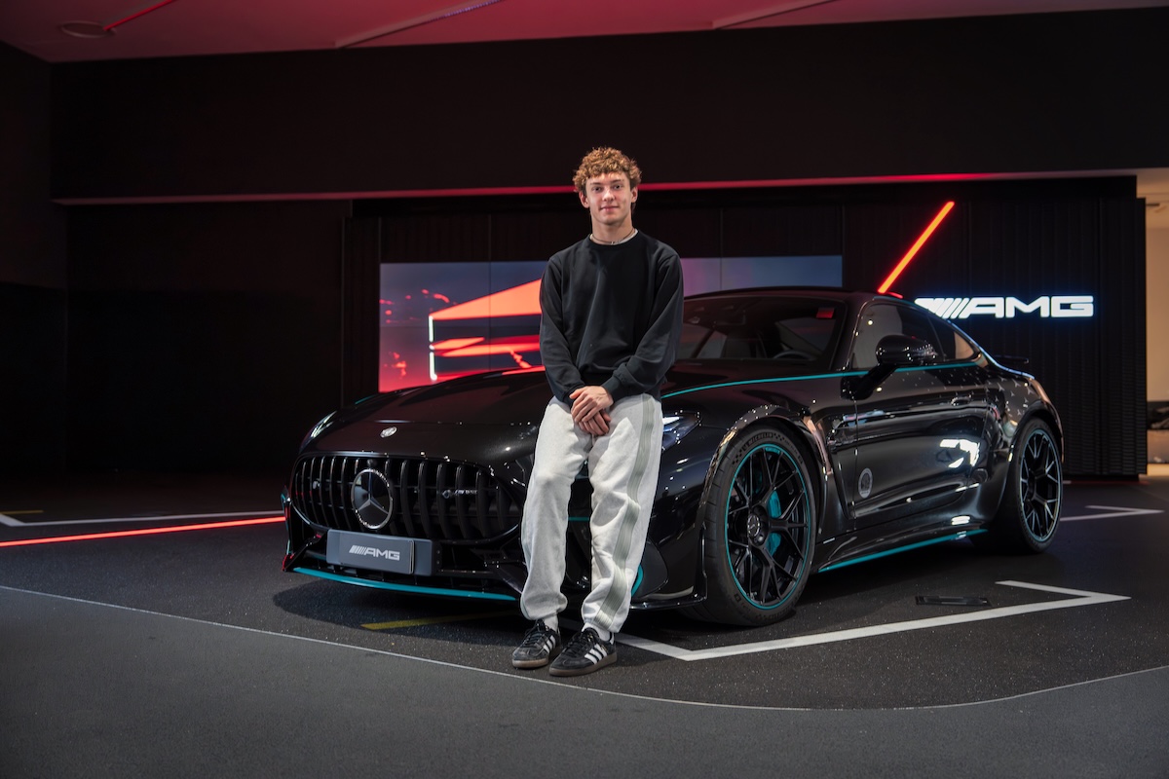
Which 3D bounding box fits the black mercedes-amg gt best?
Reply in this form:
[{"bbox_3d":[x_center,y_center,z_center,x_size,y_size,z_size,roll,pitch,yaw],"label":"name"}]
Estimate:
[{"bbox_3d":[0.767,0.171,6.133,2.050,1.354,4.728,-1,-1,39],"label":"black mercedes-amg gt"}]

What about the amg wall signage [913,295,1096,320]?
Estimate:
[{"bbox_3d":[4.410,-0.865,13.300,1.810,0.225,0.070,0,-1,9],"label":"amg wall signage"}]

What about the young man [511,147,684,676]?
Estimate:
[{"bbox_3d":[0.049,0.022,3.880,0.480,1.595,0.500,0,-1,16],"label":"young man"}]

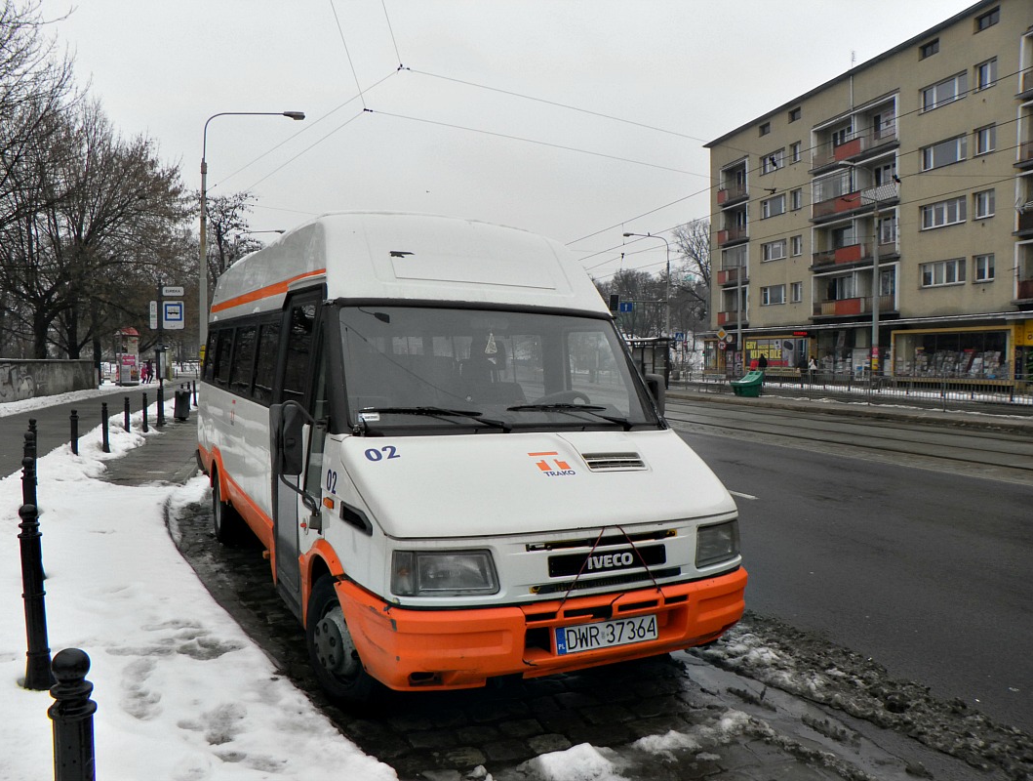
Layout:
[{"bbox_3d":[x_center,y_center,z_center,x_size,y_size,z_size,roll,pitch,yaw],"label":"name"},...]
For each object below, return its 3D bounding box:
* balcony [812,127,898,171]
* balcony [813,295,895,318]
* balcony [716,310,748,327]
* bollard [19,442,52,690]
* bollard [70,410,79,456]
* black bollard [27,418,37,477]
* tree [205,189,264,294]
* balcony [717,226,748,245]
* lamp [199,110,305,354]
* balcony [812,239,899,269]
[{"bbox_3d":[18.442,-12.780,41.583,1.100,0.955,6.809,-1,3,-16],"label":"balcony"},{"bbox_3d":[18.526,-4.475,42.660,1.150,1.011,7.076,-2,3,-15],"label":"balcony"},{"bbox_3d":[15.214,-4.900,53.568,1.100,0.900,3.983,-1,3,-16],"label":"balcony"},{"bbox_3d":[-2.236,0.965,3.620,0.135,0.920,0.135,-2,3,-32],"label":"bollard"},{"bbox_3d":[-6.777,0.736,12.020,0.140,0.870,0.140,-2,3,-30],"label":"bollard"},{"bbox_3d":[-5.447,0.753,8.820,0.135,0.880,0.135,-2,3,-32],"label":"black bollard"},{"bbox_3d":[-15.215,-5.327,42.254,4.600,10.903,4.600,-2,3,-20],"label":"tree"},{"bbox_3d":[15.214,-10.549,53.310,1.100,1.013,3.983,-1,3,-16],"label":"balcony"},{"bbox_3d":[-8.768,-4.263,26.128,3.250,9.807,0.350,-2,3,-15],"label":"lamp"},{"bbox_3d":[18.480,-7.282,42.529,1.150,1.041,7.076,-2,3,-15],"label":"balcony"}]

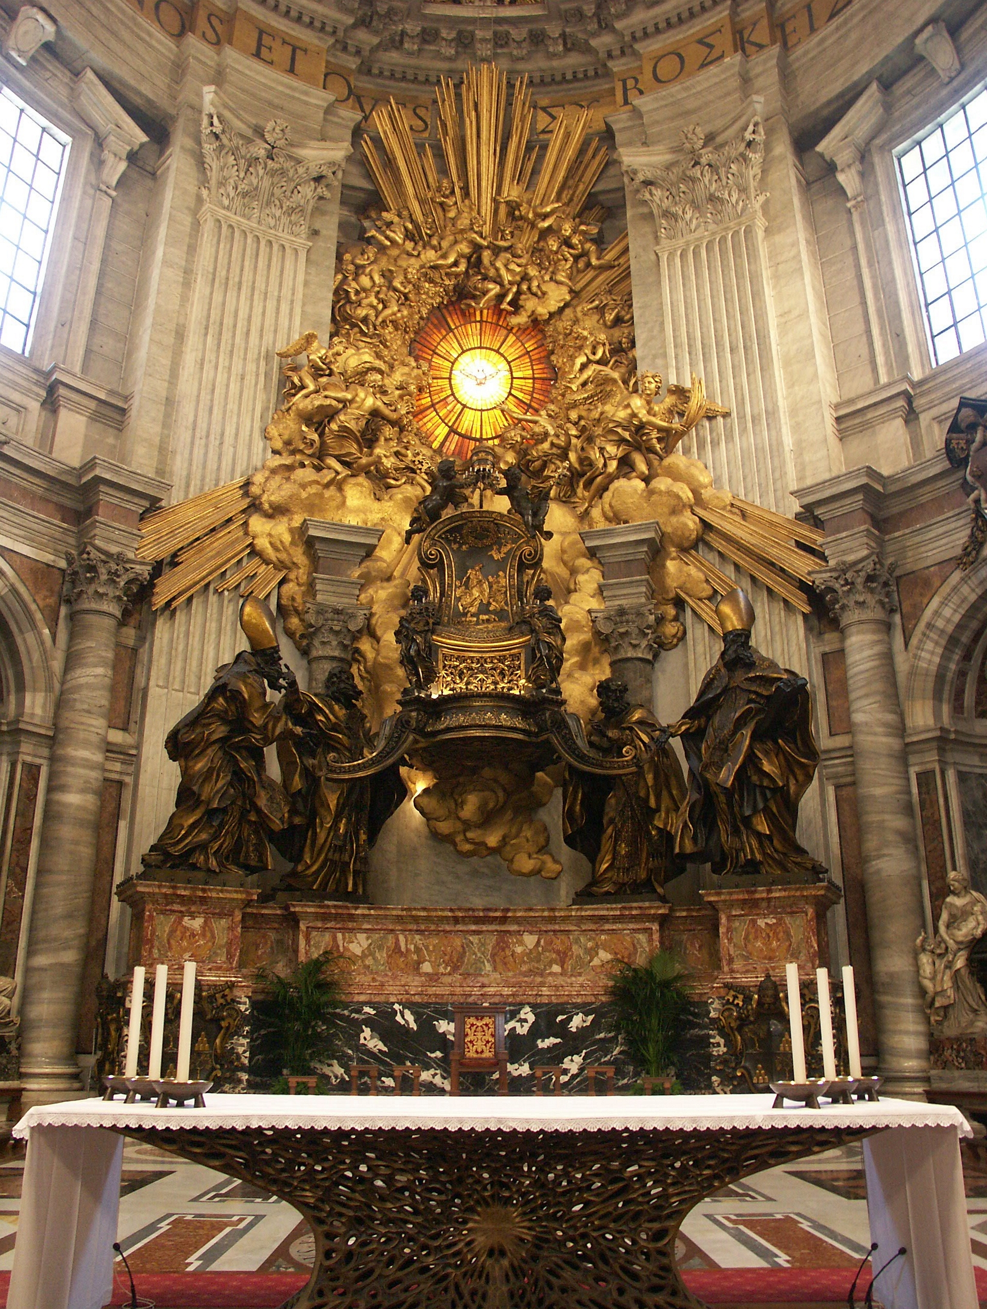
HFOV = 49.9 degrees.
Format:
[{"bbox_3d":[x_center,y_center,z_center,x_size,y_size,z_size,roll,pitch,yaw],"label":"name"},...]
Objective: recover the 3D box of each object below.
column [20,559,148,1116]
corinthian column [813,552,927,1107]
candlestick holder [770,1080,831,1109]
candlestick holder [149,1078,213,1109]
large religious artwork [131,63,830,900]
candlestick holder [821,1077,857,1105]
[{"bbox_3d":[-7.670,2.733,19.401,1.350,10.400,1.350,16,-25,-37],"label":"column"},{"bbox_3d":[7.210,2.880,19.667,1.350,10.400,1.350,-16,-25,37],"label":"corinthian column"},{"bbox_3d":[1.177,1.689,4.075,0.235,0.108,0.235,0,-20,0],"label":"candlestick holder"},{"bbox_3d":[-1.194,1.687,4.075,0.235,0.108,0.235,0,-20,0],"label":"candlestick holder"},{"bbox_3d":[-0.300,-6.220,24.375,14.200,23.400,6.000,1,-20,-2],"label":"large religious artwork"},{"bbox_3d":[1.355,1.754,4.260,0.235,0.108,0.235,0,-20,0],"label":"candlestick holder"}]

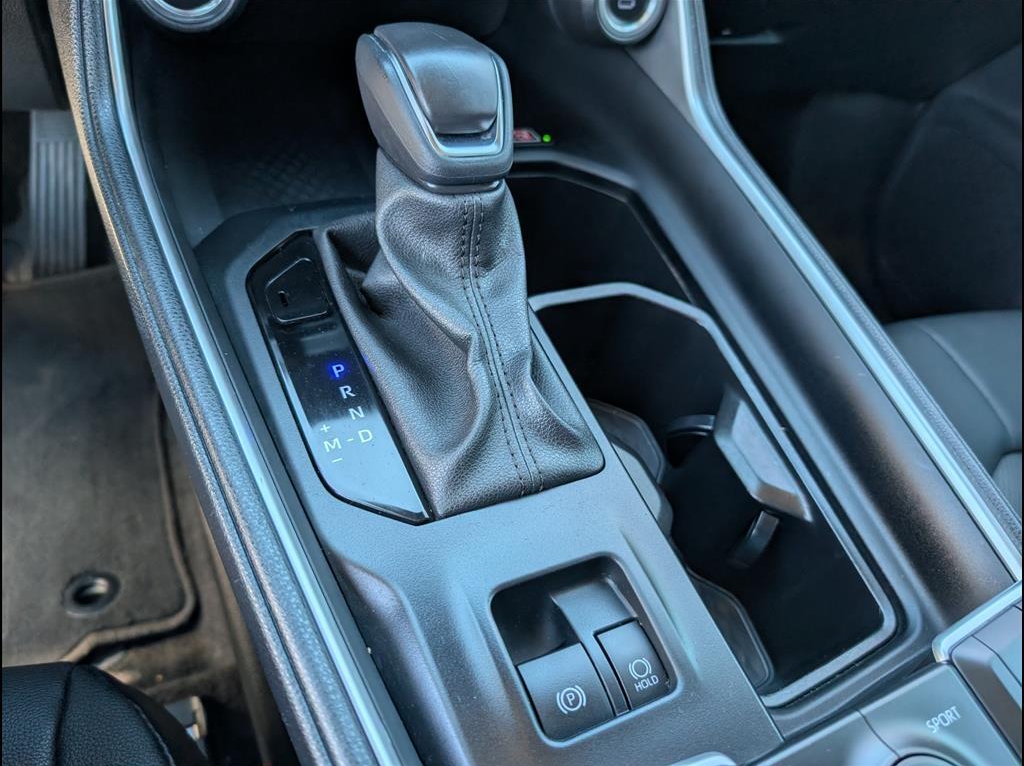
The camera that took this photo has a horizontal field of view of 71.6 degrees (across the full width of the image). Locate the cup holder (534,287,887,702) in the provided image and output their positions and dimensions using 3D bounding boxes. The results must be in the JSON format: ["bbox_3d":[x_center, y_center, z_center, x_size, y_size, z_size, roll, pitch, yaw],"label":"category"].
[{"bbox_3d":[0.082,0.052,0.368,0.100,0.073,0.206,-13,63,-29],"label":"cup holder"}]

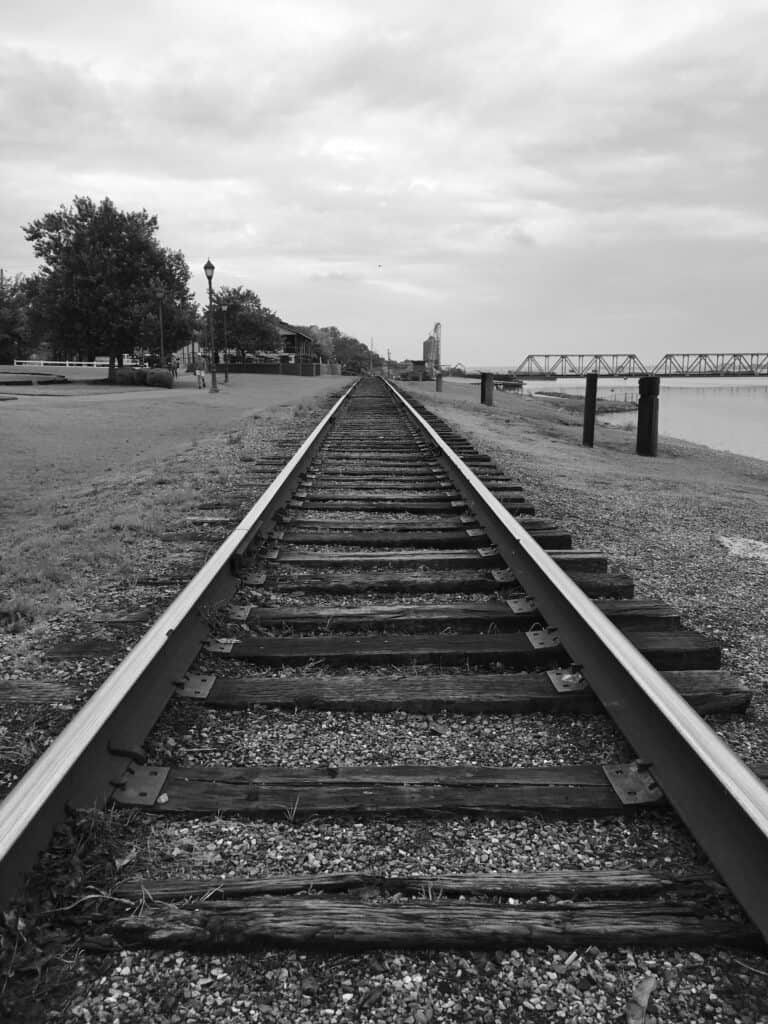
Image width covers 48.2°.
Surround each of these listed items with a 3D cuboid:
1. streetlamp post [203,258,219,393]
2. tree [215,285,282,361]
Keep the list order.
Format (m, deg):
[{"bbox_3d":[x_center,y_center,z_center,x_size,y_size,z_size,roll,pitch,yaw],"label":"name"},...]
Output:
[{"bbox_3d":[-6.950,-7.480,34.560,0.450,5.300,0.450,0,10,0],"label":"streetlamp post"},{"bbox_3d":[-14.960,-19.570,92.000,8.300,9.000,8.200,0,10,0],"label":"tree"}]

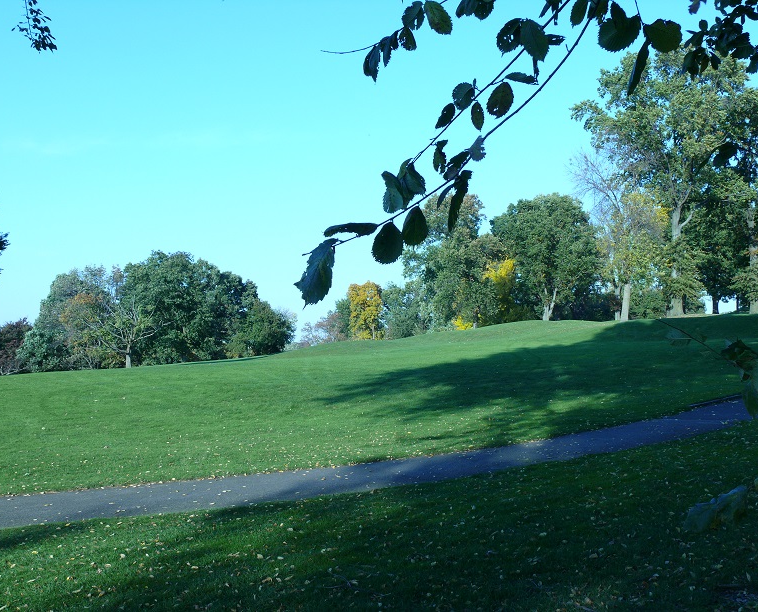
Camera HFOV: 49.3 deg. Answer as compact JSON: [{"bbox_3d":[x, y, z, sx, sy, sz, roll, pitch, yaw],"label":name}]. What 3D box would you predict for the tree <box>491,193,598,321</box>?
[{"bbox_3d":[12.511,-3.663,62.000,7.965,9.656,7.726,0,-1,0],"label":"tree"}]

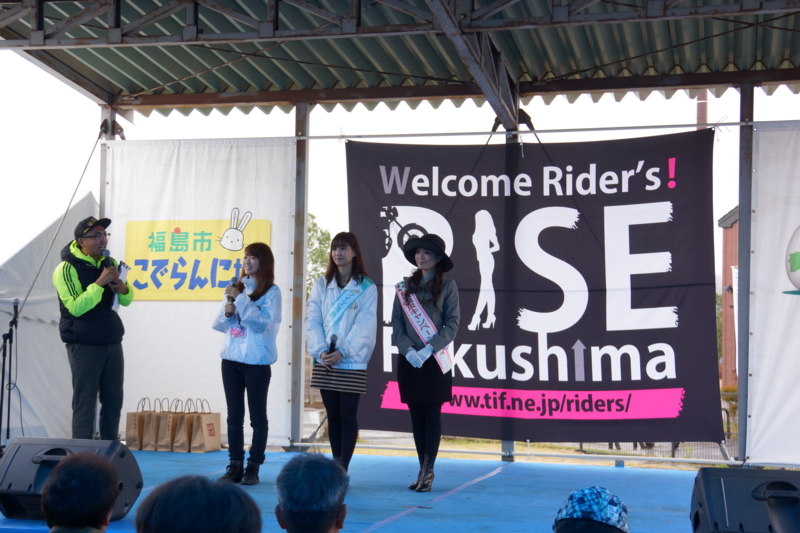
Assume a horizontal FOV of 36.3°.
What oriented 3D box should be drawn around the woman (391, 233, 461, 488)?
[{"bbox_3d":[0.181,0.612,8.029,0.450,1.652,0.320,0,-4,19],"label":"woman"}]

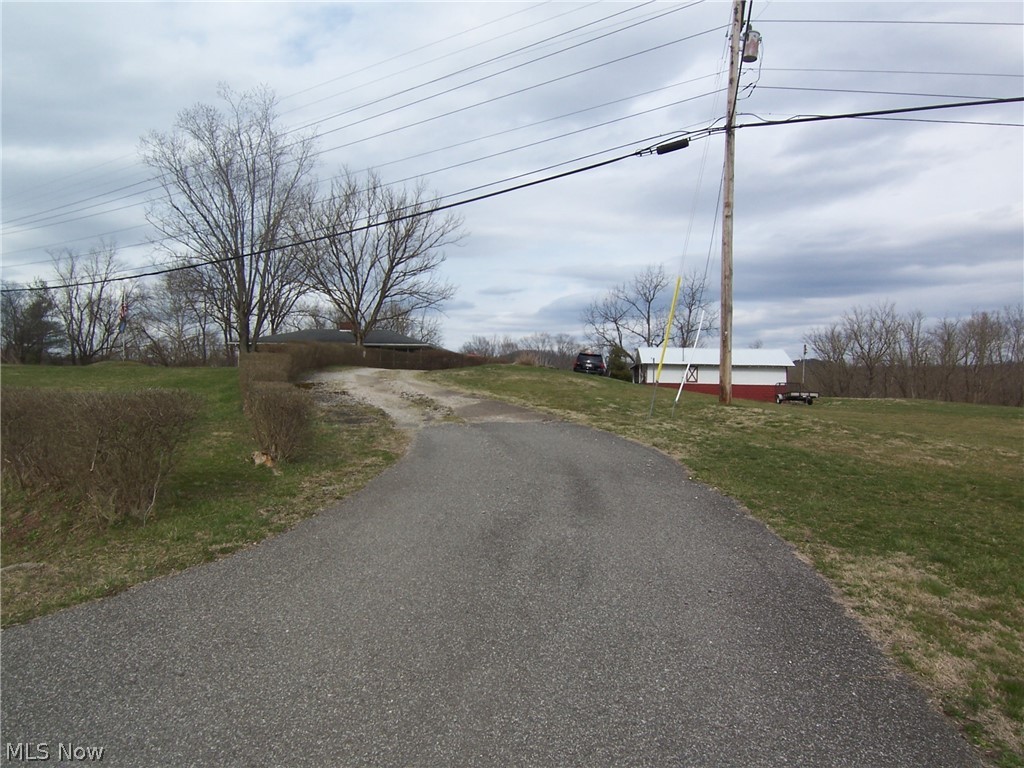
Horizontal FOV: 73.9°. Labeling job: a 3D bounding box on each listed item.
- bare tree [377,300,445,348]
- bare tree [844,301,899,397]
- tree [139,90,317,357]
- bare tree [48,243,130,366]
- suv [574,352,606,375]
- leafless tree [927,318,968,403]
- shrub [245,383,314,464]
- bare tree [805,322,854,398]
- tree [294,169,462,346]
[{"bbox_3d":[-10.442,-5.196,70.000,6.996,6.790,6.000,1,1,0],"label":"bare tree"},{"bbox_3d":[43.326,-4.098,82.000,6.990,11.449,6.500,1,1,0],"label":"bare tree"},{"bbox_3d":[-17.500,-9.846,42.000,10.864,17.284,9.500,1,1,0],"label":"tree"},{"bbox_3d":[-36.016,-6.862,58.000,6.990,10.400,6.500,1,1,0],"label":"bare tree"},{"bbox_3d":[5.573,-1.235,48.000,2.000,1.780,4.950,4,1,0],"label":"suv"},{"bbox_3d":[52.606,-3.013,82.000,4.821,10.244,5.000,1,1,0],"label":"leafless tree"},{"bbox_3d":[-3.075,0.496,9.000,0.898,1.085,0.950,1,1,0],"label":"shrub"},{"bbox_3d":[38.144,-3.013,82.000,5.785,9.280,5.500,1,1,0],"label":"bare tree"},{"bbox_3d":[-8.044,-7.020,41.000,10.123,11.931,9.000,1,1,0],"label":"tree"}]

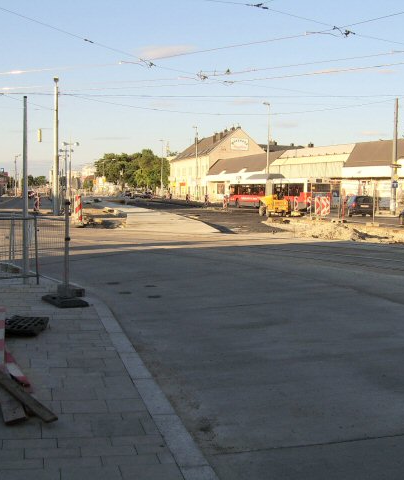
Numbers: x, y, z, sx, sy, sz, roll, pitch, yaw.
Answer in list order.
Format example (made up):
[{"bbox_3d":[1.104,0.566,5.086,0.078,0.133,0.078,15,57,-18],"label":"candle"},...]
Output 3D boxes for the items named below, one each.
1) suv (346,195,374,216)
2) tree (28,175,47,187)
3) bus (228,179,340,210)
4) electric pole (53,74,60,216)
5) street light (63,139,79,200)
[{"bbox_3d":[11.788,-2.597,52.248,1.720,1.520,4.250,1,4,2],"label":"suv"},{"bbox_3d":[-60.836,-20.743,259.738,6.800,7.600,6.800,0,4,-13],"label":"tree"},{"bbox_3d":[7.605,-4.696,72.767,2.550,3.000,18.000,-1,4,-20],"label":"bus"},{"bbox_3d":[-9.537,-6.102,45.995,0.380,8.850,0.380,0,4,-13],"label":"electric pole"},{"bbox_3d":[-16.406,-8.576,87.728,2.000,7.900,0.450,0,4,-13],"label":"street light"}]

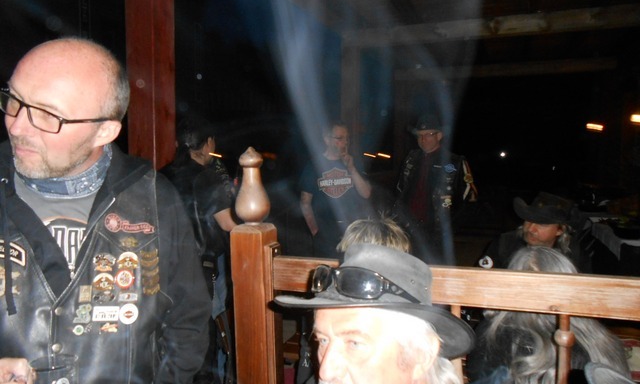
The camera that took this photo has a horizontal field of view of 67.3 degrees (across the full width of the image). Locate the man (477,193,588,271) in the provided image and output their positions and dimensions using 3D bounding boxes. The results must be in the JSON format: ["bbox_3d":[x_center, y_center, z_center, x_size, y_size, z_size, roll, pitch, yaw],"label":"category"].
[{"bbox_3d":[1.100,0.660,2.480,0.640,1.300,0.720,1,4,25],"label":"man"}]

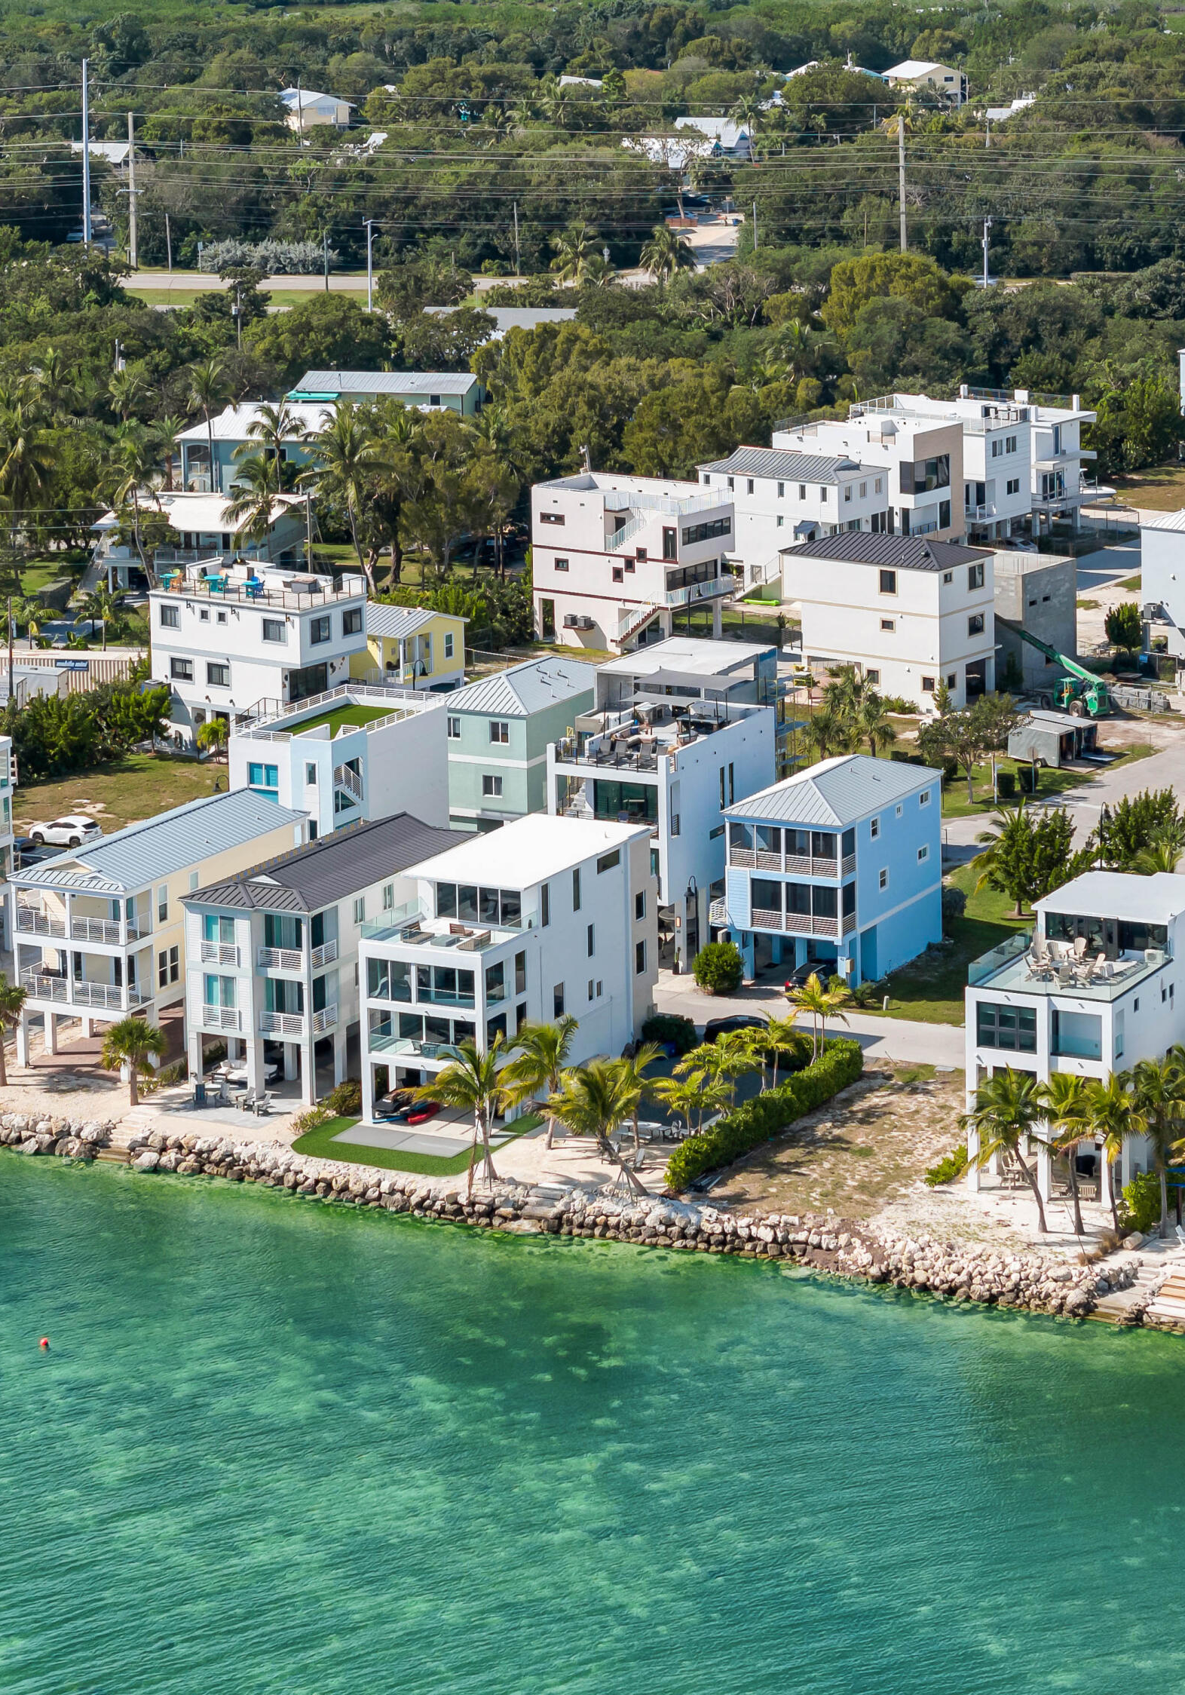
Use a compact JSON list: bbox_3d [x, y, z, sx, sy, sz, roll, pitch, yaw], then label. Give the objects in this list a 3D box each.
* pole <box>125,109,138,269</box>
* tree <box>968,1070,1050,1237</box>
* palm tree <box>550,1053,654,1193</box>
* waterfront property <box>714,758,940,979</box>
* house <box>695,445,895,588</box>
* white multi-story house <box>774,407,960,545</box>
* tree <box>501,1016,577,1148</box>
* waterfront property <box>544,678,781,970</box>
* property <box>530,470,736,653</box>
[{"bbox_3d":[-57.800,-82.290,573.410,0.500,19.630,0.500,0,14,0],"label":"pole"},{"bbox_3d":[18.660,13.600,204.260,3.730,7.620,3.730,-1,14,0],"label":"tree"},{"bbox_3d":[0.470,13.360,222.050,4.900,6.560,4.700,0,14,0],"label":"palm tree"},{"bbox_3d":[13.645,0.939,257.905,7.284,11.084,13.579,6,16,27],"label":"waterfront property"},{"bbox_3d":[16.009,-25.970,363.156,13.614,10.979,7.415,10,18,36],"label":"house"},{"bbox_3d":[22.559,-29.021,373.478,13.843,11.600,7.180,10,18,36],"label":"white multi-story house"},{"bbox_3d":[-2.656,11.555,225.344,4.000,6.820,4.000,-1,14,0],"label":"tree"},{"bbox_3d":[4.060,-0.870,261.120,7.600,13.560,13.440,8,16,28],"label":"waterfront property"},{"bbox_3d":[3.180,-21.297,344.001,13.640,11.768,7.312,10,18,36],"label":"property"}]

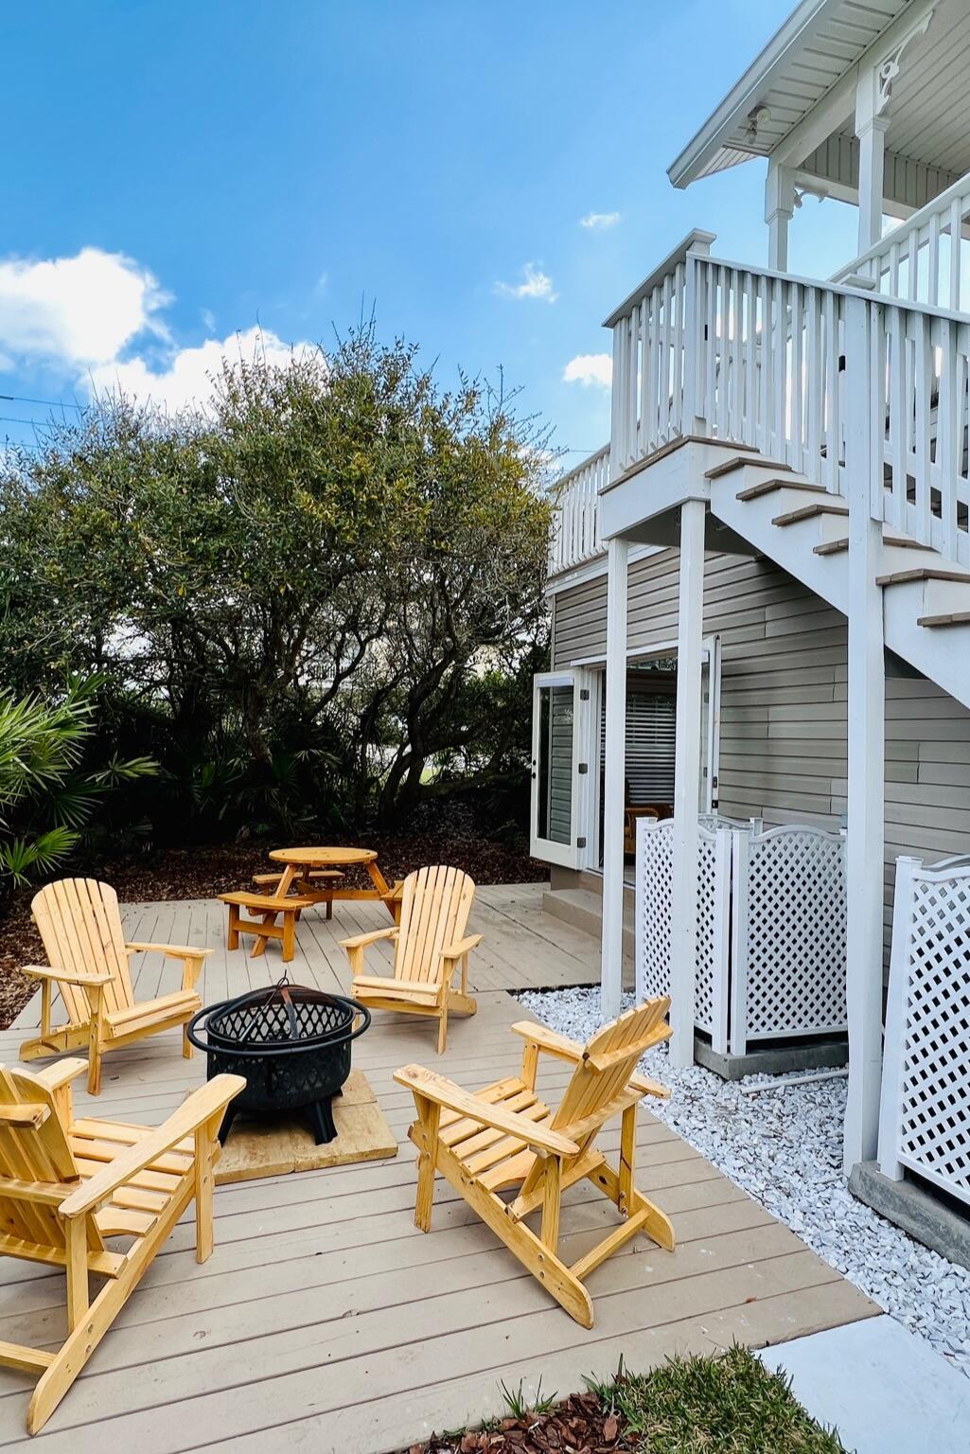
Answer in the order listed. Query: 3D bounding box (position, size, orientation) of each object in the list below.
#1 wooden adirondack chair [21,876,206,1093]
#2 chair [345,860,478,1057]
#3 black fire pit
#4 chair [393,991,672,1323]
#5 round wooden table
[{"bbox_3d":[-1.942,1.284,3.793,0.790,0.872,0.735,0,-2,28],"label":"wooden adirondack chair"},{"bbox_3d":[-0.376,1.345,4.364,0.735,0.872,0.790,1,-2,18],"label":"chair"},{"bbox_3d":[-0.863,1.378,3.115,0.765,0.600,0.765,1,-2,0],"label":"black fire pit"},{"bbox_3d":[0.206,1.282,2.487,0.790,0.872,0.735,-1,-3,43],"label":"chair"},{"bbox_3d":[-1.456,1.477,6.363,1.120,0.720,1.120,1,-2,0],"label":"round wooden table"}]

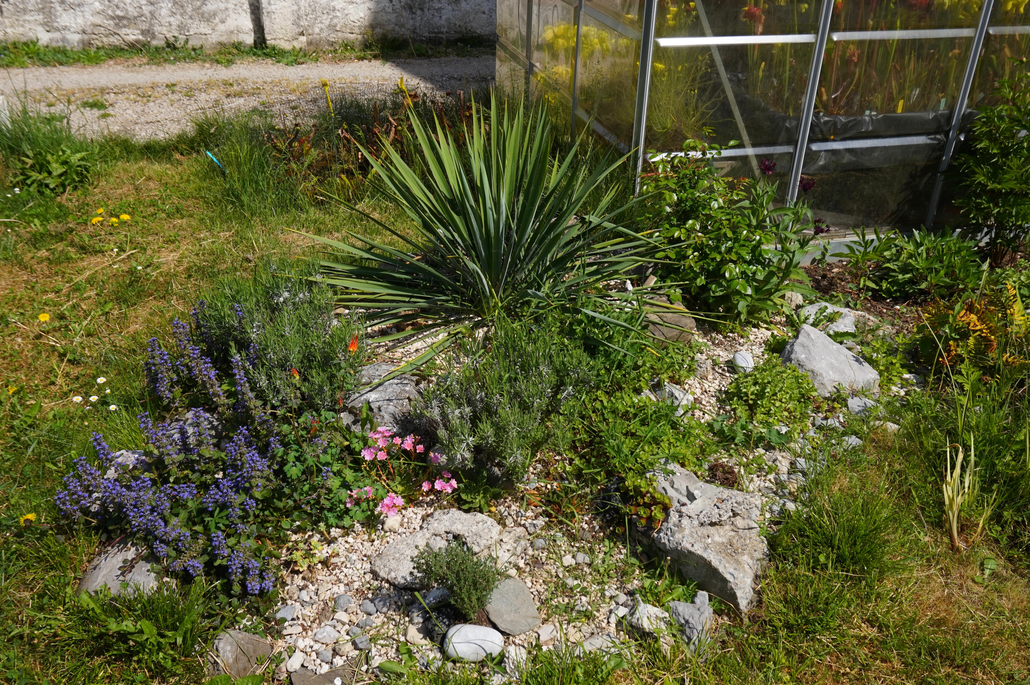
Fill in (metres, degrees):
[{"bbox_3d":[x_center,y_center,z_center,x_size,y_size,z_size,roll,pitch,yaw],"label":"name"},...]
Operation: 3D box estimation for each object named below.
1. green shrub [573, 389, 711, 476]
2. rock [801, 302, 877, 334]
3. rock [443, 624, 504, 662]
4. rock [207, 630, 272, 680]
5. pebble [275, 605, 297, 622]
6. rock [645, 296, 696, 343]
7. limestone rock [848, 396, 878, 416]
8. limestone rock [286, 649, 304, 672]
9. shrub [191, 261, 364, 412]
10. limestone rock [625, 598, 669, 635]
[{"bbox_3d":[0.305,0.216,2.125,0.320,0.140,0.250,2,31,0],"label":"green shrub"},{"bbox_3d":[1.044,-0.080,2.862,0.250,0.085,0.170,-9,30,-17],"label":"rock"},{"bbox_3d":[-0.085,0.618,1.823,0.127,0.060,0.082,-1,30,-4],"label":"rock"},{"bbox_3d":[-0.557,0.634,1.803,0.130,0.075,0.100,1,30,0],"label":"rock"},{"bbox_3d":[-0.491,0.582,1.902,0.046,0.028,0.036,1,30,0],"label":"pebble"},{"bbox_3d":[0.435,-0.064,2.514,0.148,0.092,0.115,-4,31,-9],"label":"rock"},{"bbox_3d":[0.950,0.172,2.405,0.088,0.042,0.058,12,32,17],"label":"limestone rock"},{"bbox_3d":[-0.418,0.605,1.681,0.031,0.027,0.043,16,34,23],"label":"limestone rock"},{"bbox_3d":[-0.663,-0.028,2.597,0.480,0.320,0.450,1,30,0],"label":"shrub"},{"bbox_3d":[0.257,0.530,1.721,0.084,0.060,0.066,-9,30,-17],"label":"limestone rock"}]

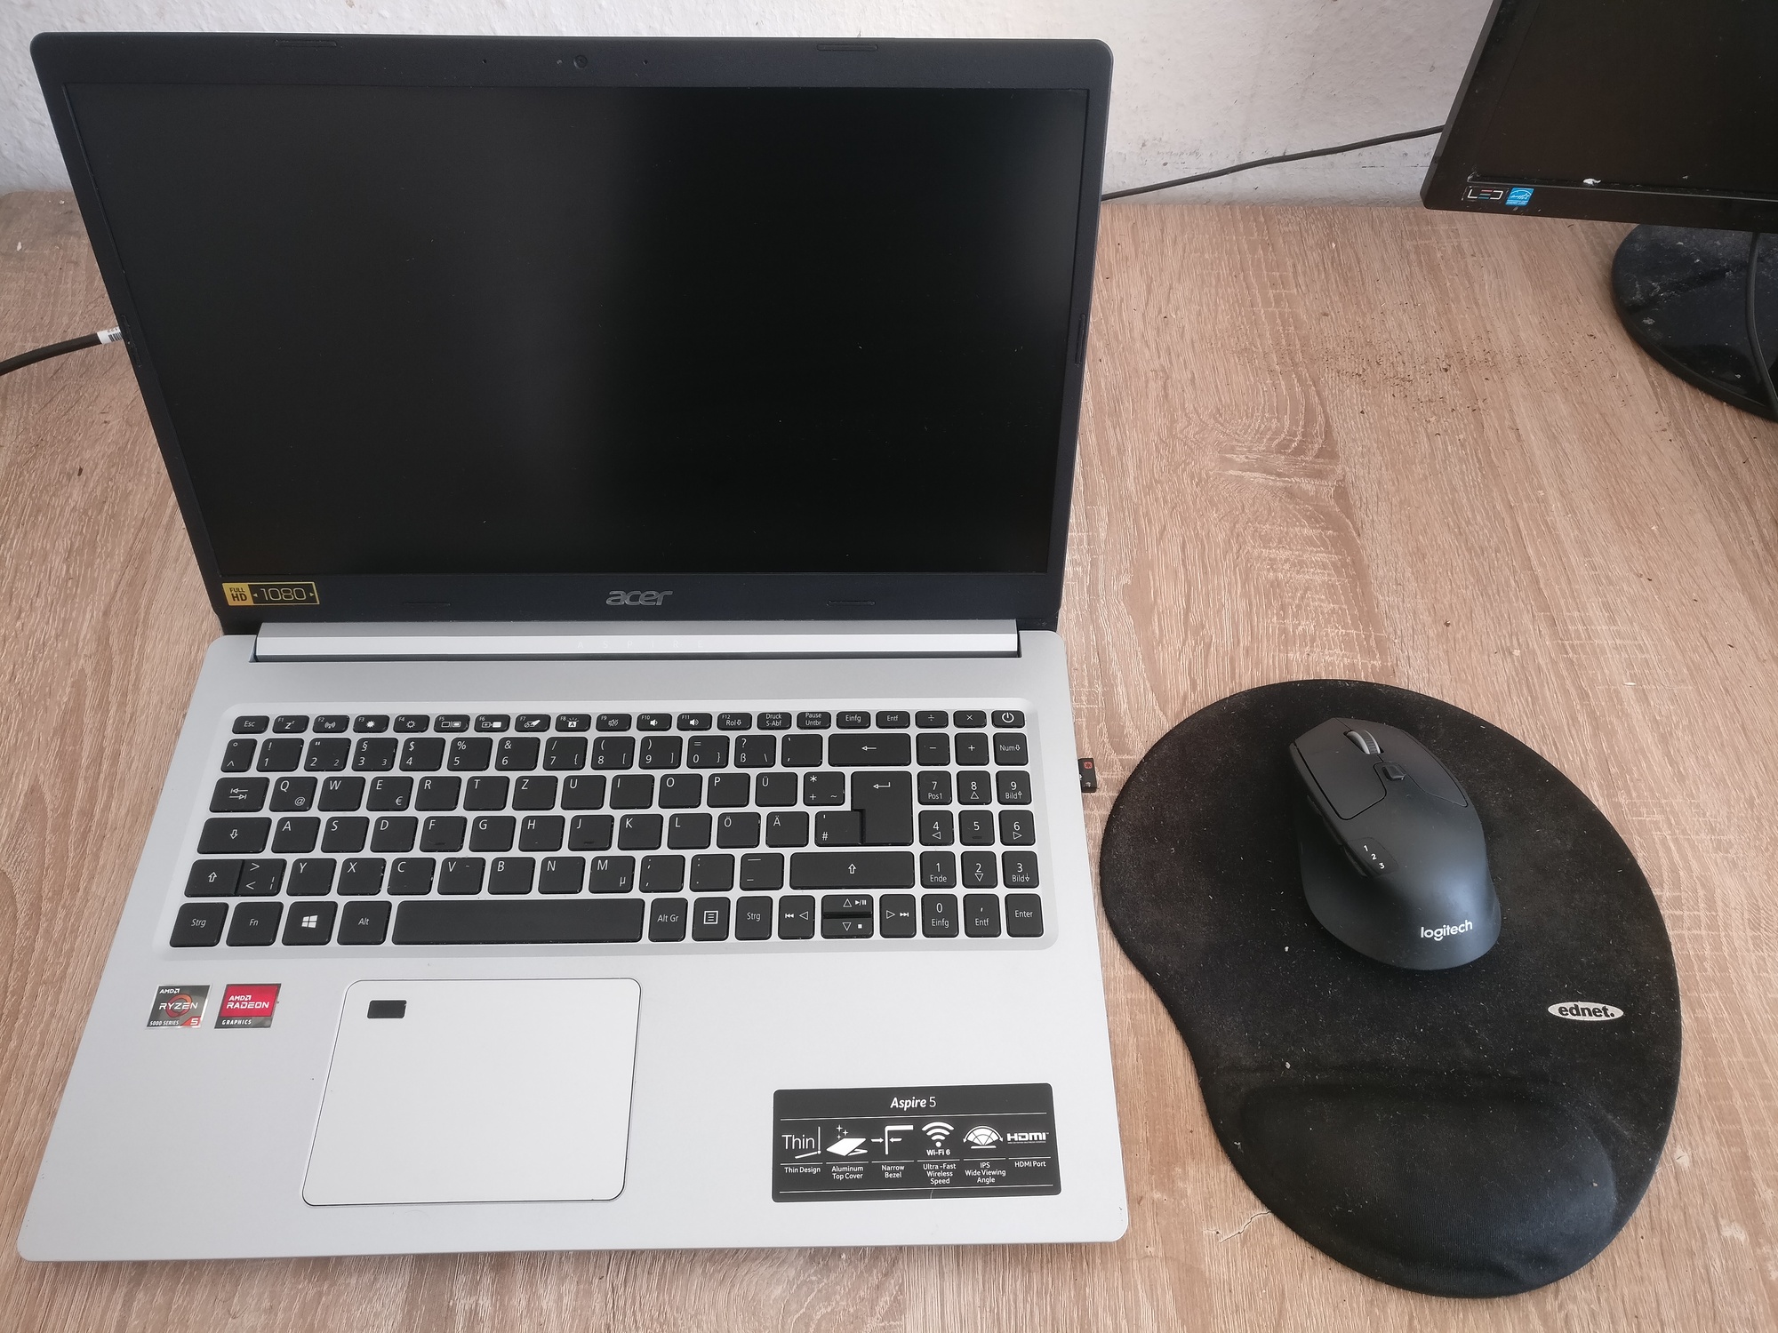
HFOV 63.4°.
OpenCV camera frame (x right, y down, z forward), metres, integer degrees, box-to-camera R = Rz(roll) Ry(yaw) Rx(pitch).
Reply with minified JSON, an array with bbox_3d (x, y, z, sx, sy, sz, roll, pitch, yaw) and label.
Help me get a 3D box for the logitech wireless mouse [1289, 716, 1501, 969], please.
[{"bbox_3d":[0.196,0.062,0.557,0.074,0.045,0.113,-15,54,-12],"label":"logitech wireless mouse"}]

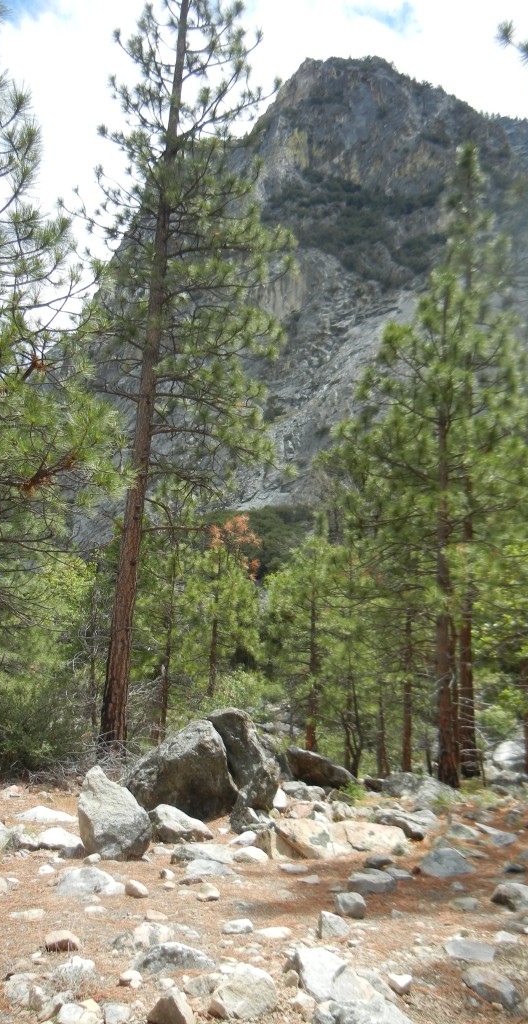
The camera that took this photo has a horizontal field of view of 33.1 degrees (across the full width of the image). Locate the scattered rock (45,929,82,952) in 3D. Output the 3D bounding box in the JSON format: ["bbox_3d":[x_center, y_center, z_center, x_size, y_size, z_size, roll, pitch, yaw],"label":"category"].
[{"bbox_3d":[-1.132,2.413,4.999,0.191,0.104,0.143,2,-15,0],"label":"scattered rock"}]

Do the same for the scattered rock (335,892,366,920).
[{"bbox_3d":[0.584,2.636,5.954,0.202,0.148,0.172,2,-15,0],"label":"scattered rock"}]

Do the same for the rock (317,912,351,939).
[{"bbox_3d":[0.435,2.548,5.482,0.192,0.141,0.153,2,-15,0],"label":"rock"}]

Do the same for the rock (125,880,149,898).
[{"bbox_3d":[-0.889,2.640,6.216,0.156,0.106,0.125,2,-15,0],"label":"rock"}]

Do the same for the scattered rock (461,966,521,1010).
[{"bbox_3d":[1.262,2.655,4.946,0.334,0.188,0.251,-6,-17,28],"label":"scattered rock"}]

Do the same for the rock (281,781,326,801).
[{"bbox_3d":[0.732,5.157,16.435,0.852,0.339,0.596,1,-15,3],"label":"rock"}]

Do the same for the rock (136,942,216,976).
[{"bbox_3d":[-0.533,2.724,5.402,0.487,0.149,0.317,3,-15,-4],"label":"rock"}]

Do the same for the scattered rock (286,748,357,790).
[{"bbox_3d":[1.241,5.558,19.156,1.511,0.860,0.907,6,-16,-15],"label":"scattered rock"}]

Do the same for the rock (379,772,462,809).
[{"bbox_3d":[2.094,3.646,11.723,1.076,0.373,0.753,2,-15,0],"label":"rock"}]

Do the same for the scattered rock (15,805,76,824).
[{"bbox_3d":[-3.070,4.251,12.471,0.871,0.242,0.566,5,-15,-12],"label":"scattered rock"}]

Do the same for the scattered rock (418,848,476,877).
[{"bbox_3d":[1.890,3.630,9.190,0.580,0.282,0.435,-1,-15,11],"label":"scattered rock"}]

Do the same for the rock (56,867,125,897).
[{"bbox_3d":[-1.500,3.194,7.672,0.588,0.208,0.411,4,-15,-9],"label":"rock"}]

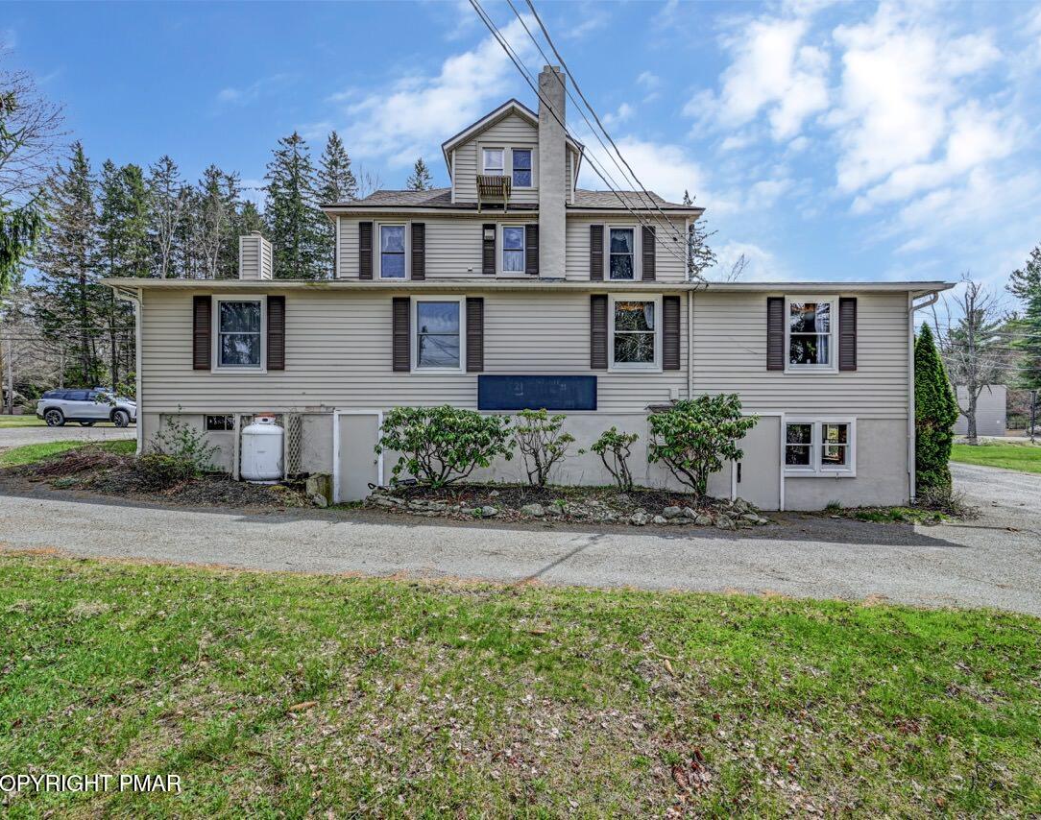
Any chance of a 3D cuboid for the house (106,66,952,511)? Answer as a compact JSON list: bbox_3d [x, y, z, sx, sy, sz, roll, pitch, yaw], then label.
[{"bbox_3d":[0.160,-3.230,15.000,16.800,10.550,11.000,0,0,0],"label":"house"}]

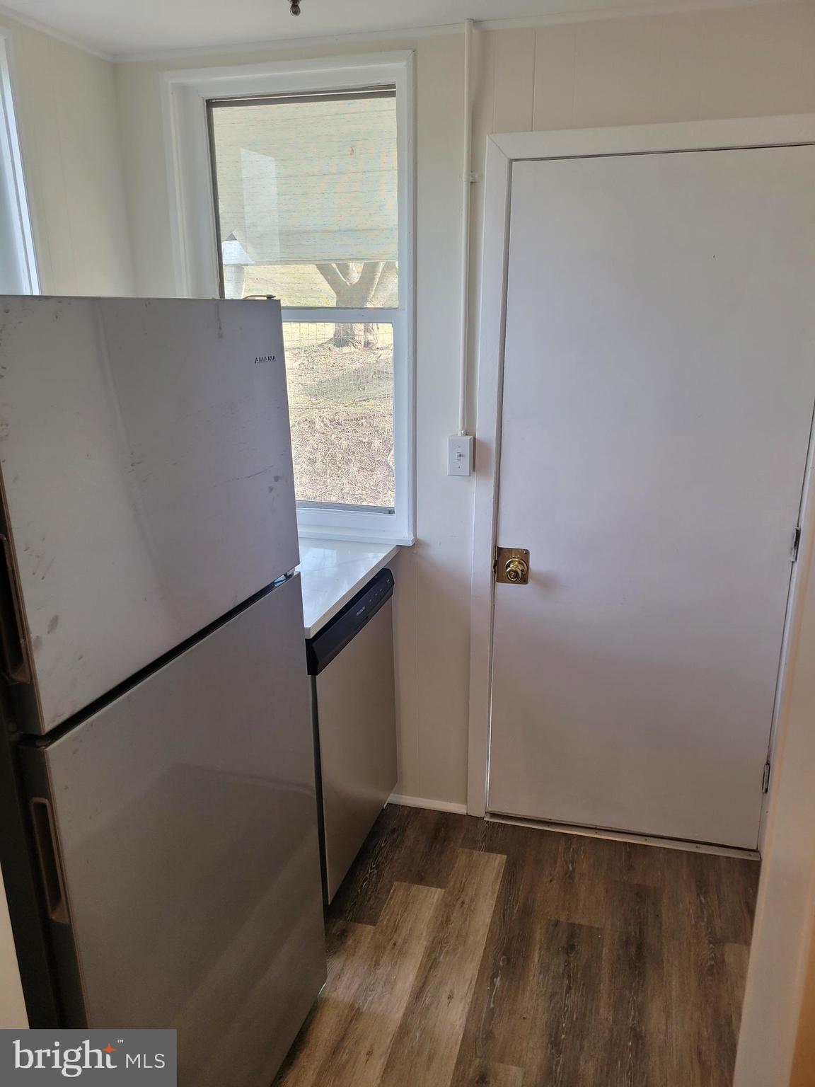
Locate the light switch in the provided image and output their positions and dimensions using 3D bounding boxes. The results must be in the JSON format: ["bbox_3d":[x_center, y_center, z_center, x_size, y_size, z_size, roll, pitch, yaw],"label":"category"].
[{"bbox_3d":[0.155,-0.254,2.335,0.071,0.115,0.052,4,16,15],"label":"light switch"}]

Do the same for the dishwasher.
[{"bbox_3d":[-0.411,0.521,2.272,0.610,0.830,0.610,4,16,15],"label":"dishwasher"}]

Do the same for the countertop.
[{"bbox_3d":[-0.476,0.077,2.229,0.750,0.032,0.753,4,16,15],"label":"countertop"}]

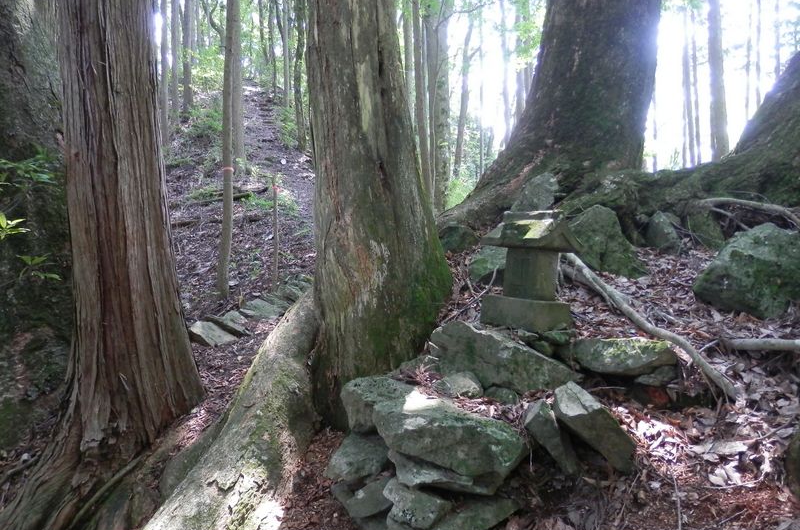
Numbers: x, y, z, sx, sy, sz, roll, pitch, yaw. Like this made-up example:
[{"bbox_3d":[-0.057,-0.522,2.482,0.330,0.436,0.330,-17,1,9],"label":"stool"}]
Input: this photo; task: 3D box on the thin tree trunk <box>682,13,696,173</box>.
[{"bbox_3d":[7.766,-4.735,15.500,0.260,4.200,0.260,-3,-5,0],"label":"thin tree trunk"}]

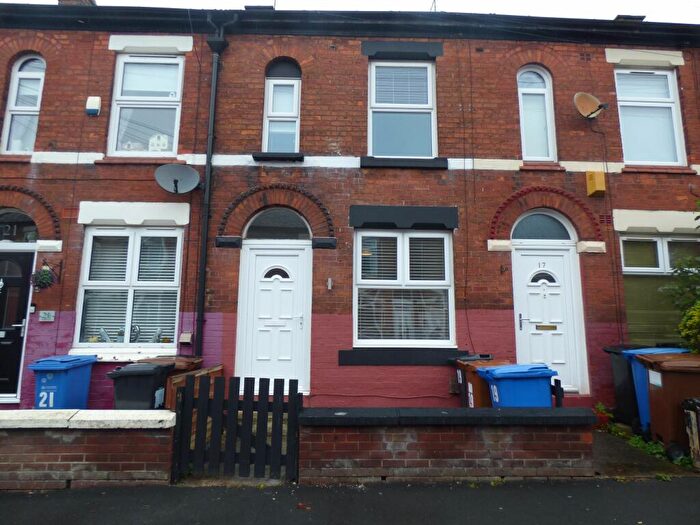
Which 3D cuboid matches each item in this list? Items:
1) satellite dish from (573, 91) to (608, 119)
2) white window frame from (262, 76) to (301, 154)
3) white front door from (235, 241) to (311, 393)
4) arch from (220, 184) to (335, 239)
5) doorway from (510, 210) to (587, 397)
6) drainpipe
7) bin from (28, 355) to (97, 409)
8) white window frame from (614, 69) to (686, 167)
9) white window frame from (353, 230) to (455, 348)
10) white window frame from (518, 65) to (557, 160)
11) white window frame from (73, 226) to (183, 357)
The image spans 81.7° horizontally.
[{"bbox_3d":[3.398,-2.233,5.618,0.490,0.440,0.370,3,-9,-17],"label":"satellite dish"},{"bbox_3d":[-0.991,-2.155,5.965,0.529,1.159,0.120,1,-9,-2],"label":"white window frame"},{"bbox_3d":[-1.011,0.730,5.581,0.978,2.108,0.100,1,-9,-2],"label":"white front door"},{"bbox_3d":[-1.012,-0.723,5.651,1.598,0.782,0.130,1,-9,-2],"label":"arch"},{"bbox_3d":[2.745,0.503,5.657,0.968,2.565,0.180,1,-9,-2],"label":"doorway"},{"bbox_3d":[-1.920,-0.802,5.524,0.379,5.705,0.180,1,-9,-2],"label":"drainpipe"},{"bbox_3d":[-3.401,1.669,4.727,0.470,1.070,0.560,0,-9,4],"label":"bin"},{"bbox_3d":[4.529,-2.195,6.126,0.952,1.548,0.120,1,-9,-2],"label":"white window frame"},{"bbox_3d":[0.748,0.356,5.613,1.425,1.621,0.120,1,-9,-2],"label":"white window frame"},{"bbox_3d":[2.817,-2.262,6.145,0.561,1.576,0.080,1,-9,-2],"label":"white window frame"},{"bbox_3d":[-2.978,0.352,5.514,1.349,1.690,0.130,1,-9,-2],"label":"white window frame"}]

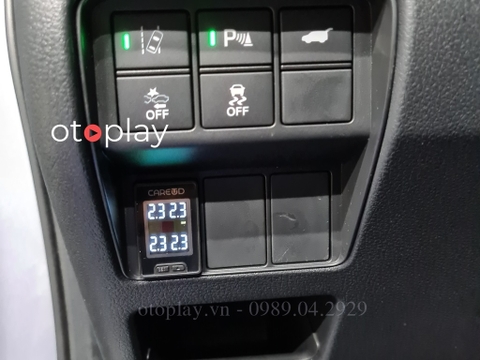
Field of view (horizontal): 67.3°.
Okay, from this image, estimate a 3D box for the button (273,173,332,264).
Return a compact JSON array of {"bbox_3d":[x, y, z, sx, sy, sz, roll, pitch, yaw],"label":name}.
[{"bbox_3d":[0.025,0.015,0.150,0.024,0.038,0.004,-3,10,-3],"label":"button"}]

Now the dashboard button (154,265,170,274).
[{"bbox_3d":[-0.031,0.036,0.146,0.006,0.003,0.002,-3,10,-3],"label":"dashboard button"}]

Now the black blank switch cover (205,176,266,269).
[{"bbox_3d":[-0.002,0.017,0.148,0.024,0.038,0.004,-3,10,-3],"label":"black blank switch cover"}]

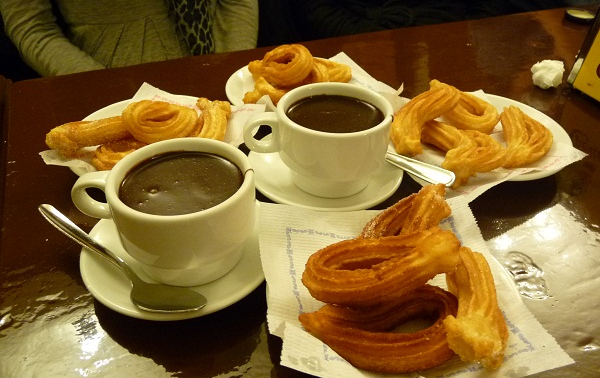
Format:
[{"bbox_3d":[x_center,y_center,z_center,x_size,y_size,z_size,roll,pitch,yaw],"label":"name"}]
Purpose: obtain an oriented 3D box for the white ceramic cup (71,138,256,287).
[{"bbox_3d":[-0.097,0.016,0.337,0.129,0.068,0.096,4,38,4],"label":"white ceramic cup"}]

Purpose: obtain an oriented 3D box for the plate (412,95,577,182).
[{"bbox_3d":[0.185,-0.052,0.483,0.174,0.021,0.174,0,38,0],"label":"plate"}]

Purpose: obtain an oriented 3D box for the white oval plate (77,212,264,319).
[{"bbox_3d":[-0.086,0.045,0.352,0.143,0.021,0.143,0,38,0],"label":"white oval plate"}]

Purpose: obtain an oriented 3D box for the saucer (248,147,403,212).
[{"bbox_3d":[0.022,-0.018,0.436,0.143,0.021,0.143,0,38,0],"label":"saucer"}]

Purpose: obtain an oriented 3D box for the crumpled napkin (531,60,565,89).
[{"bbox_3d":[0.314,-0.147,0.598,0.039,0.035,0.037,0,38,0],"label":"crumpled napkin"}]

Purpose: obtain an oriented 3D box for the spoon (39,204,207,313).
[{"bbox_3d":[-0.129,0.049,0.324,0.151,0.019,0.033,25,43,17],"label":"spoon"}]

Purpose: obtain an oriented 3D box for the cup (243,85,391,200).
[{"bbox_3d":[0.014,-0.042,0.413,0.126,0.068,0.096,-2,38,-4],"label":"cup"}]

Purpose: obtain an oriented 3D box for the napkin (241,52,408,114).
[{"bbox_3d":[0.024,-0.123,0.555,0.146,0.026,0.149,-16,41,-20],"label":"napkin"}]

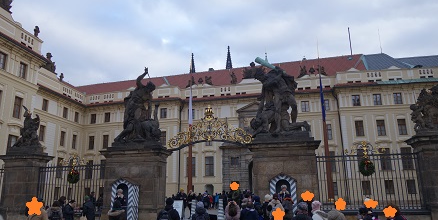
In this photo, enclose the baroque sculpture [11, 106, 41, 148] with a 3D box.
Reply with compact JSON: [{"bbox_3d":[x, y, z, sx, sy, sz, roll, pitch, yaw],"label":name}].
[{"bbox_3d":[-12.755,1.102,22.601,1.500,2.517,1.200,-4,-14,12],"label":"baroque sculpture"}]

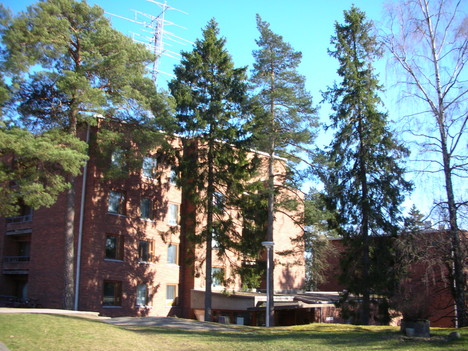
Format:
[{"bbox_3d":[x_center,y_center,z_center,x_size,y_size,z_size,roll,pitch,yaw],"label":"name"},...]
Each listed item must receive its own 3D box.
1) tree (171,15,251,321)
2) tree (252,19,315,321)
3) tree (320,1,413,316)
[{"bbox_3d":[-1.375,-0.918,26.794,4.600,17.610,4.600,1,-13,-3],"label":"tree"},{"bbox_3d":[2.383,-0.860,24.863,3.500,16.830,3.500,-1,-13,6],"label":"tree"},{"bbox_3d":[7.021,-1.130,25.377,4.900,17.490,4.900,-3,-13,16],"label":"tree"}]

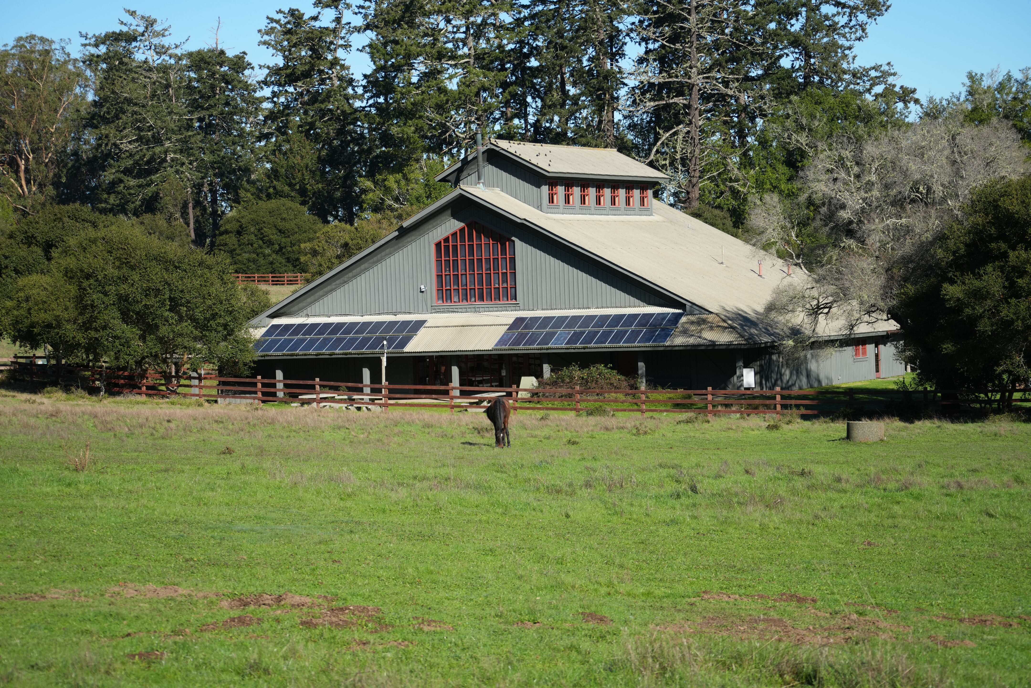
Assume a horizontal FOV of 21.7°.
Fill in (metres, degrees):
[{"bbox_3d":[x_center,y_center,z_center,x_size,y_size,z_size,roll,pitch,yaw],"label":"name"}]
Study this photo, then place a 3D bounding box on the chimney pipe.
[{"bbox_3d":[-1.734,-9.151,133.200,0.300,2.900,0.300,-1,1,25],"label":"chimney pipe"}]

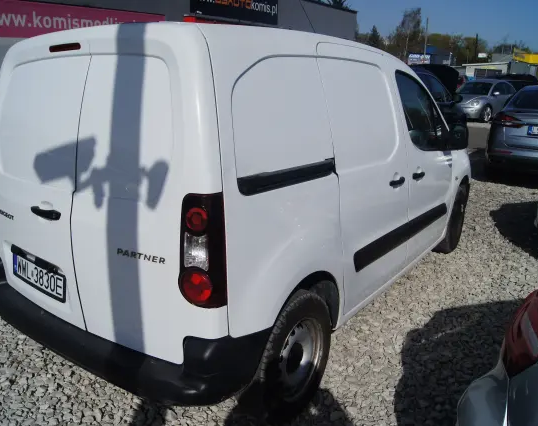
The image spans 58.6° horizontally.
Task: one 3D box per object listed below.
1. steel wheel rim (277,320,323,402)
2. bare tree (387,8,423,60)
[{"bbox_3d":[0.120,0.689,2.323,0.130,0.410,0.410,10,17,35],"label":"steel wheel rim"},{"bbox_3d":[21.021,-25.339,75.057,5.600,12.200,5.200,0,15,0],"label":"bare tree"}]

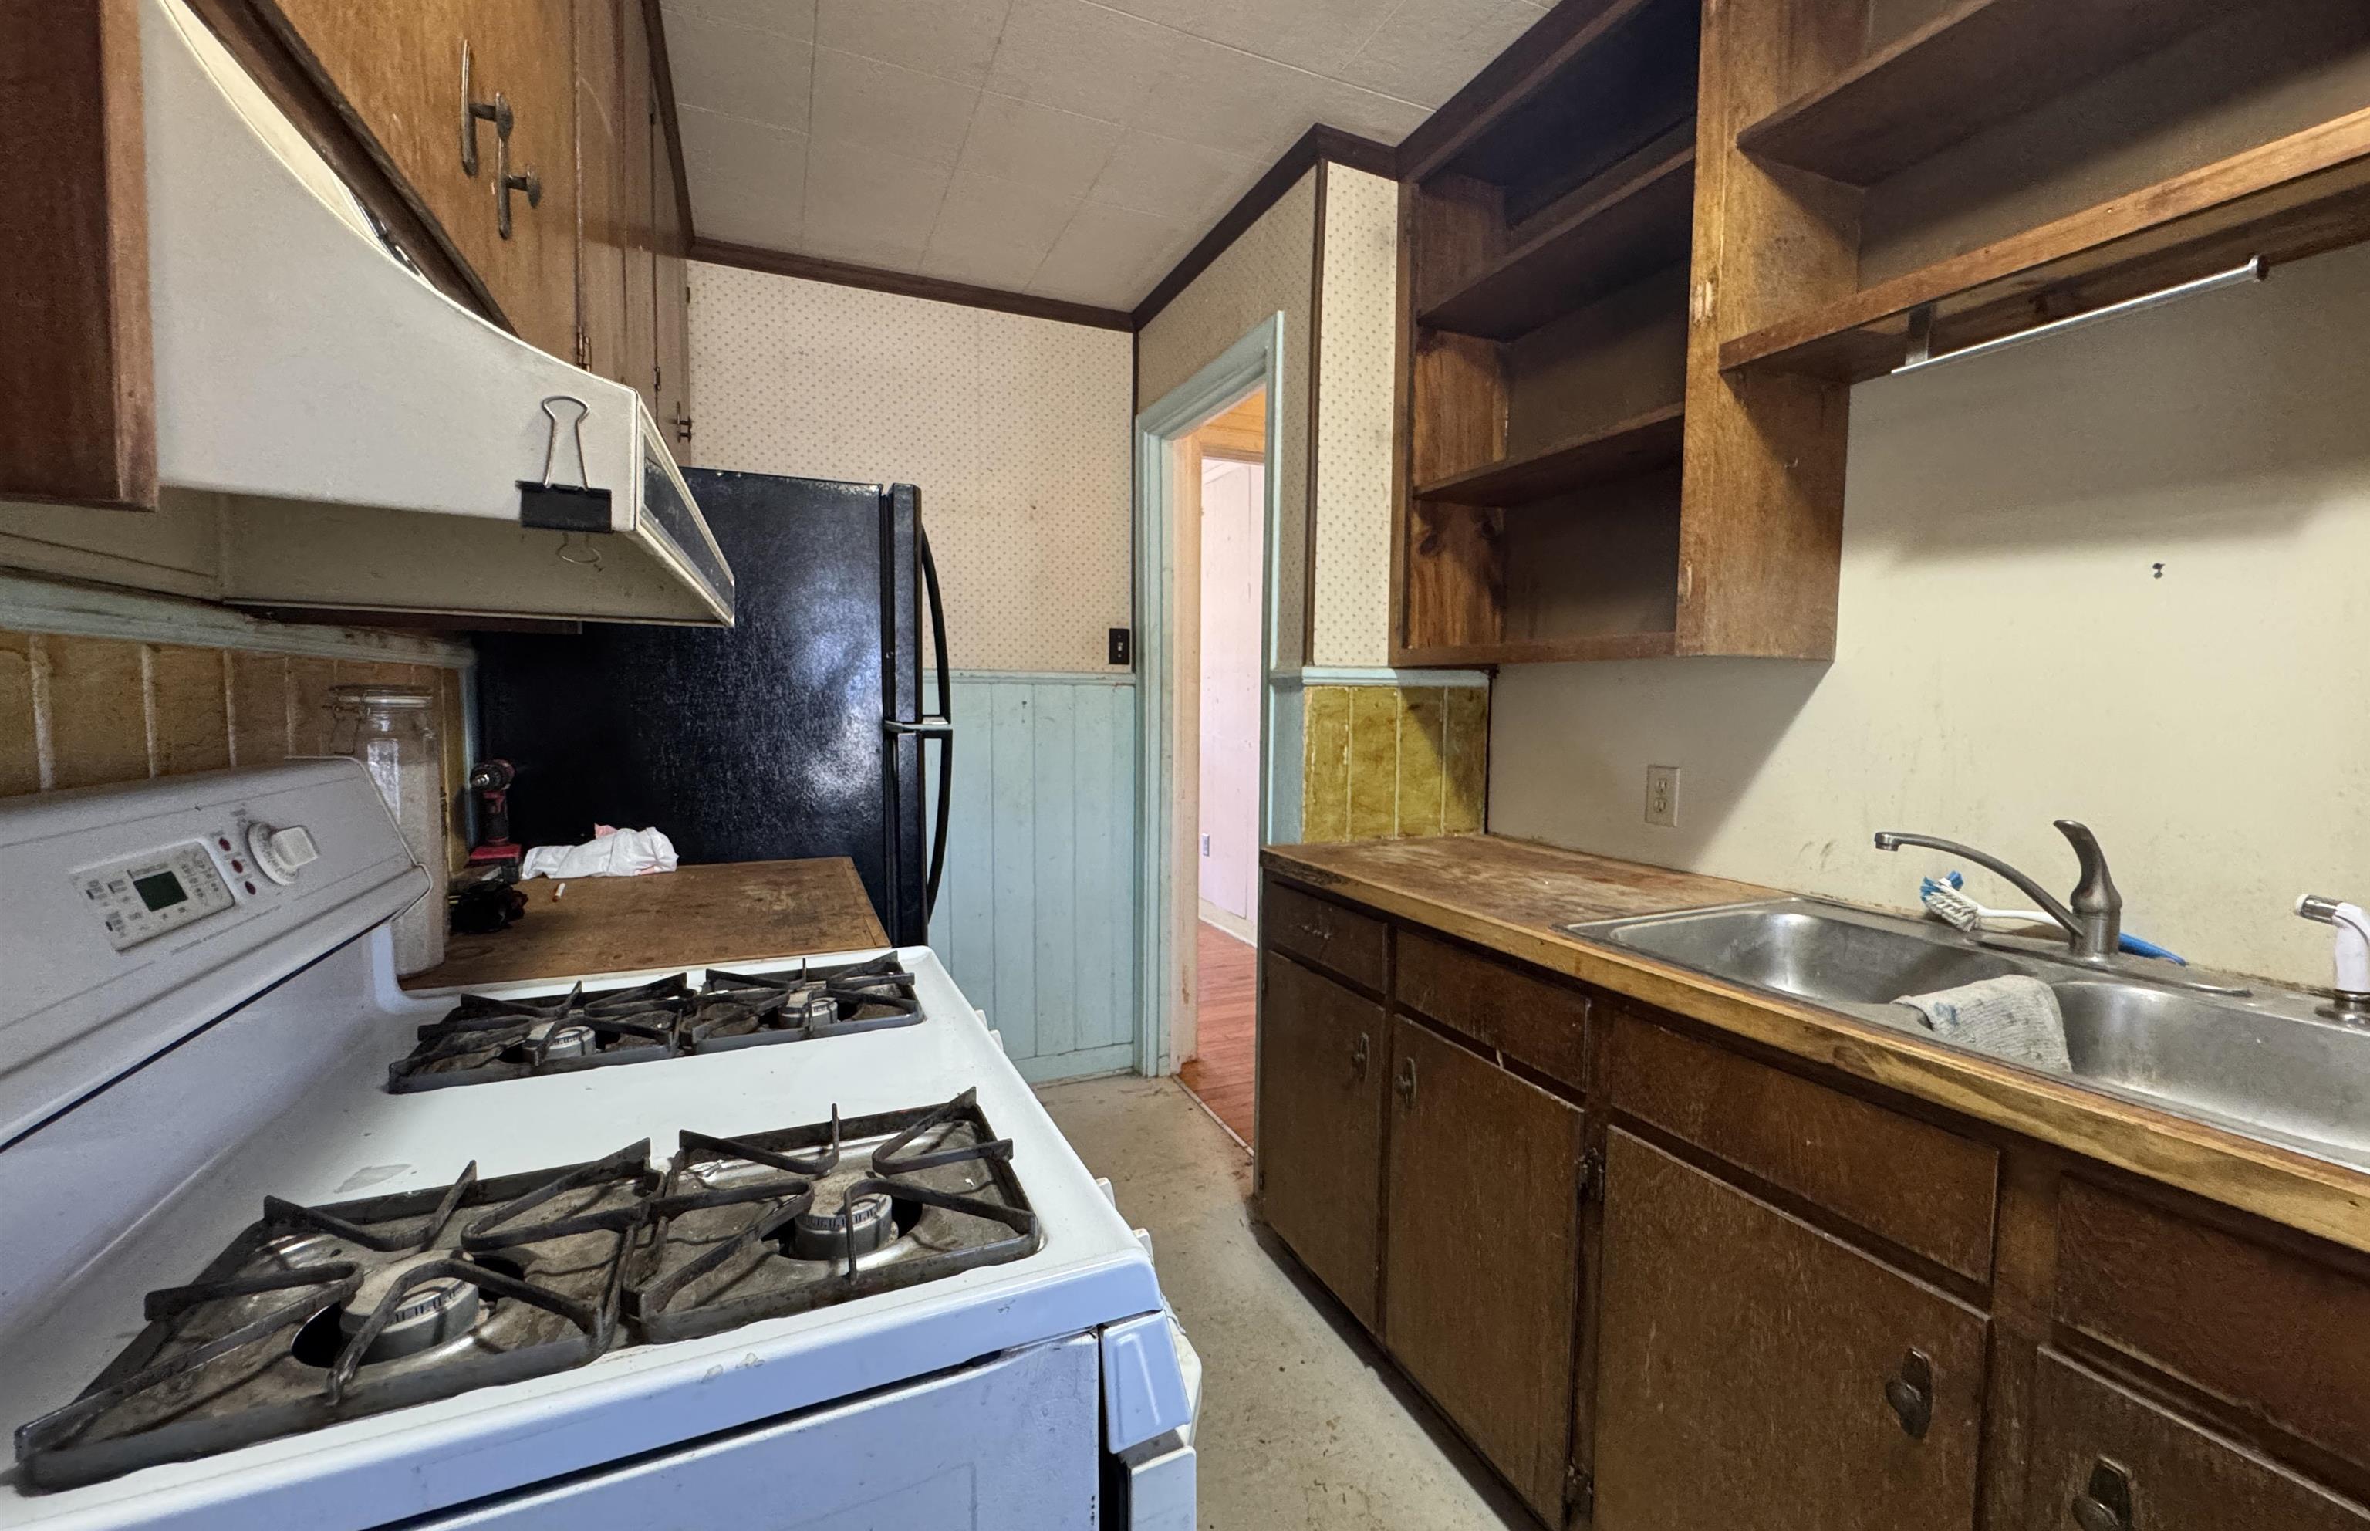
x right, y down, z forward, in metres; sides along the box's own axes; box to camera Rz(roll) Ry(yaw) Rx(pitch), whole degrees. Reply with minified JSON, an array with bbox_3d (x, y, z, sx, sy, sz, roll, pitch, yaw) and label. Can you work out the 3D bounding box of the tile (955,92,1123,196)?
[{"bbox_3d":[-0.325,-1.364,2.118,0.307,0.014,0.312,-1,4,-23],"label":"tile"}]

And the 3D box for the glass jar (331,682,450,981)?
[{"bbox_3d":[-0.893,0.069,1.070,0.093,0.307,0.094,-1,4,-23],"label":"glass jar"}]

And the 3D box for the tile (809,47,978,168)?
[{"bbox_3d":[-0.596,-1.330,1.943,0.305,0.014,0.305,-1,4,-23],"label":"tile"}]

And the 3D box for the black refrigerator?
[{"bbox_3d":[-0.993,0.239,2.149,0.792,1.596,0.760,-1,4,-23],"label":"black refrigerator"}]

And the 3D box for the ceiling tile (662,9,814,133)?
[{"bbox_3d":[-0.872,-1.355,1.877,0.265,0.014,0.307,-1,4,-23],"label":"ceiling tile"}]

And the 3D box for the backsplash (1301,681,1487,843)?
[{"bbox_3d":[0.491,-0.009,2.185,0.509,0.352,0.012,-1,4,-23],"label":"backsplash"}]

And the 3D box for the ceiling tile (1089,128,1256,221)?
[{"bbox_3d":[-0.037,-1.341,2.185,0.305,0.014,0.305,-1,4,-23],"label":"ceiling tile"}]

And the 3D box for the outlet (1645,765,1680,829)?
[{"bbox_3d":[0.916,0.060,1.845,0.010,0.116,0.073,-1,4,-23],"label":"outlet"}]

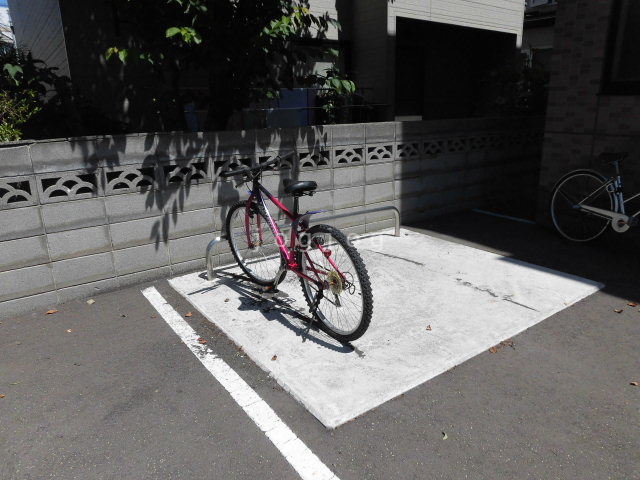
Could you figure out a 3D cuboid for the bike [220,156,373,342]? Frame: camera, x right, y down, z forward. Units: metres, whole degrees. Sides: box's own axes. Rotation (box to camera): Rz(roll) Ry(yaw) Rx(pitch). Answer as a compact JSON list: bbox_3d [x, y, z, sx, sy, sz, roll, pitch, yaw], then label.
[{"bbox_3d":[-0.210,0.002,2.806,0.600,0.950,1.620,-13,20,-32],"label":"bike"}]

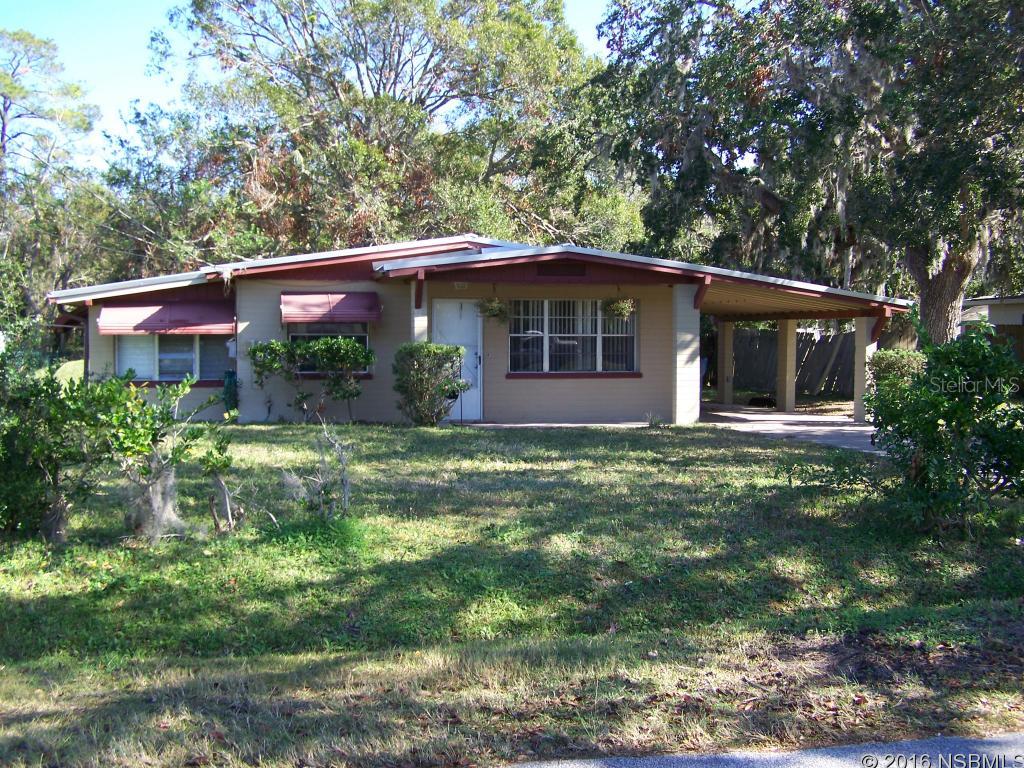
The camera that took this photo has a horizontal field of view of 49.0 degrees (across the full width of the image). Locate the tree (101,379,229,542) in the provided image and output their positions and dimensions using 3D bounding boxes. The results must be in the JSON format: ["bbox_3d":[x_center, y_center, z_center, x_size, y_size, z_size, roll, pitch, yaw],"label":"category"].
[{"bbox_3d":[-2.684,0.594,8.633,0.950,1.220,0.850,0,2,0],"label":"tree"}]

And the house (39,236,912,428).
[{"bbox_3d":[-1.043,-0.961,20.707,13.150,3.100,8.800,-1,3,-13],"label":"house"}]

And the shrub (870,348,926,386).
[{"bbox_3d":[6.787,0.028,19.826,0.950,1.308,0.900,0,2,-14],"label":"shrub"}]

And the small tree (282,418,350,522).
[{"bbox_3d":[-1.616,0.694,9.338,0.560,0.880,0.500,0,2,0],"label":"small tree"}]

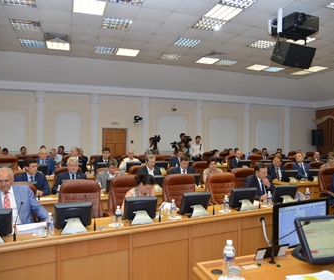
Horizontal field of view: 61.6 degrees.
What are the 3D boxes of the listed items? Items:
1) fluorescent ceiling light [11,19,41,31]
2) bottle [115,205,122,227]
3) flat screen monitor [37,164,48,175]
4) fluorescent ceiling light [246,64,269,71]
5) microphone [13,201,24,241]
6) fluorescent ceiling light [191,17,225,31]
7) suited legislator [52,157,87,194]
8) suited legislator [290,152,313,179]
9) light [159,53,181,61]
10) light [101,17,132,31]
[{"bbox_3d":[-2.682,-2.176,5.364,0.600,0.090,0.600,0,0,-19],"label":"fluorescent ceiling light"},{"bbox_3d":[-0.530,0.820,3.040,0.066,0.220,0.066,0,0,-19],"label":"bottle"},{"bbox_3d":[-2.828,0.686,6.300,0.380,0.320,0.180,0,0,-16],"label":"flat screen monitor"},{"bbox_3d":[2.914,-2.340,8.975,0.600,0.080,0.600,0,0,-19],"label":"fluorescent ceiling light"},{"bbox_3d":[-1.283,0.700,2.420,0.070,0.315,0.110,0,0,-9],"label":"microphone"},{"bbox_3d":[0.865,-2.352,5.747,0.600,0.090,0.600,0,0,-19],"label":"fluorescent ceiling light"},{"bbox_3d":[-1.460,0.945,4.330,0.560,1.340,0.750,1,0,-25],"label":"suited legislator"},{"bbox_3d":[3.200,0.970,6.680,0.540,1.320,0.700,0,0,-3],"label":"suited legislator"},{"bbox_3d":[0.088,-2.405,8.085,0.600,0.080,0.600,1,0,-19],"label":"light"},{"bbox_3d":[-1.037,-2.392,5.739,0.600,0.080,0.600,0,0,-19],"label":"light"}]

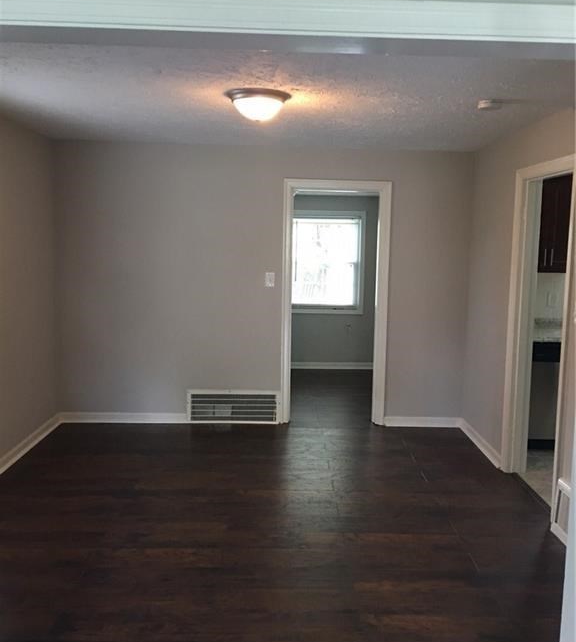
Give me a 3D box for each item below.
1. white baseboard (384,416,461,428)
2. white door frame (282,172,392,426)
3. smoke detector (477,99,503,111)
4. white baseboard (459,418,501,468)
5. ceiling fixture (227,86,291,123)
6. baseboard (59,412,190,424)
[{"bbox_3d":[1.204,0.906,5.735,0.694,0.089,0.018,1,8,-1],"label":"white baseboard"},{"bbox_3d":[0.417,-0.135,5.657,0.915,2.144,0.150,1,8,-1],"label":"white door frame"},{"bbox_3d":[1.122,-1.192,3.572,0.134,0.040,0.134,1,7,-1],"label":"smoke detector"},{"bbox_3d":[1.548,0.977,5.239,0.018,0.089,1.030,1,8,-1],"label":"white baseboard"},{"bbox_3d":[-0.160,-1.154,3.487,0.360,0.135,0.360,1,8,-1],"label":"ceiling fixture"},{"bbox_3d":[-1.454,0.863,5.694,1.125,0.089,0.018,1,8,-1],"label":"baseboard"}]

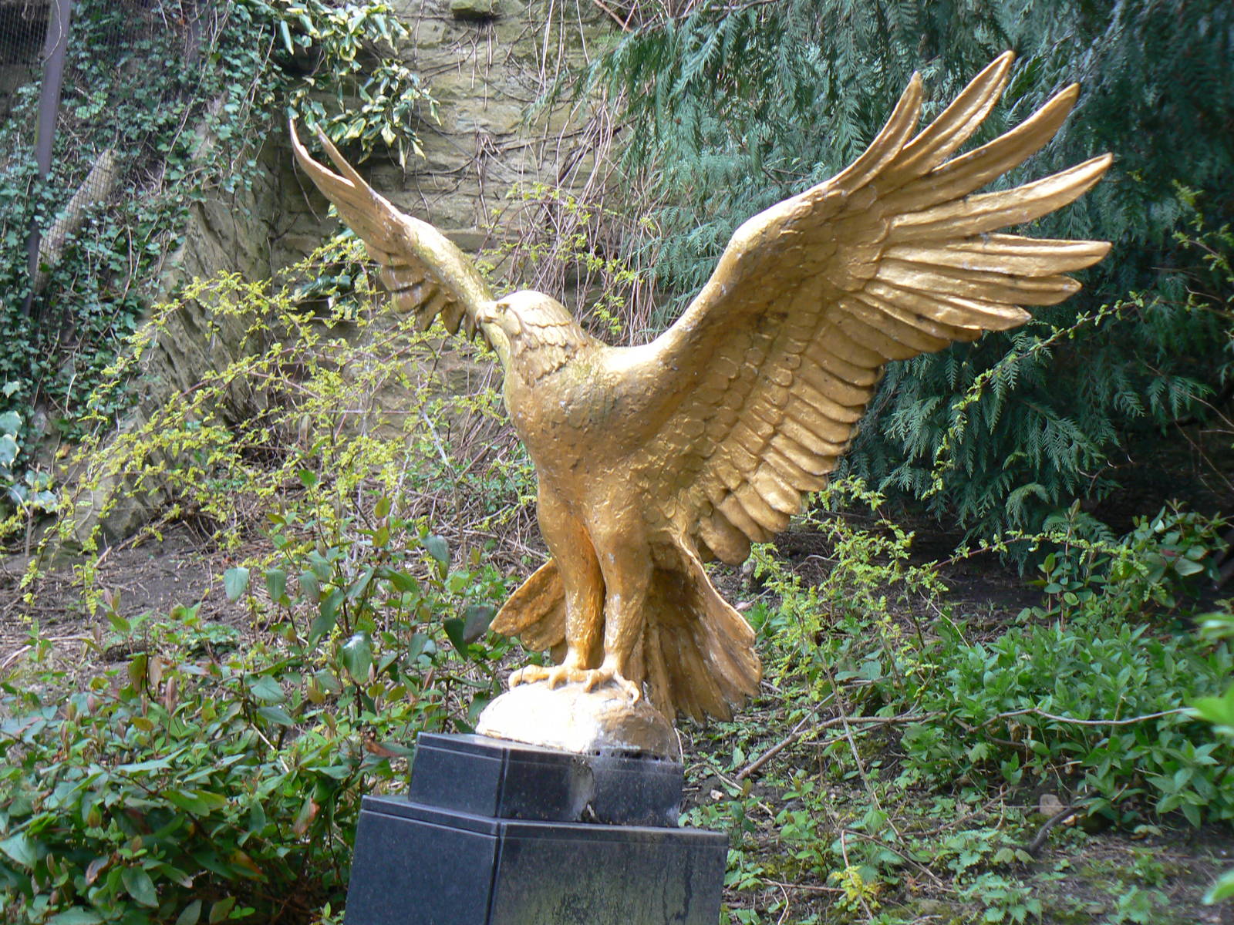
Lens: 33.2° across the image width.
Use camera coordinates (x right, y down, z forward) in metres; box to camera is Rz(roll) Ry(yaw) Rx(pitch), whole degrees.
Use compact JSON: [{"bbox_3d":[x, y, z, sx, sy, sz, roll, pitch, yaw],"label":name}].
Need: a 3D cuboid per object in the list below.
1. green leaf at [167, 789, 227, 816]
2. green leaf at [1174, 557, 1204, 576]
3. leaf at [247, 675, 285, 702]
[{"bbox_3d":[-0.772,0.625,3.800,0.110,0.055,0.018,13,-44,12],"label":"green leaf"},{"bbox_3d":[1.465,0.267,5.300,0.078,0.047,0.014,7,-37,17],"label":"green leaf"},{"bbox_3d":[-0.695,0.449,4.100,0.080,0.052,0.015,33,-33,28],"label":"leaf"}]

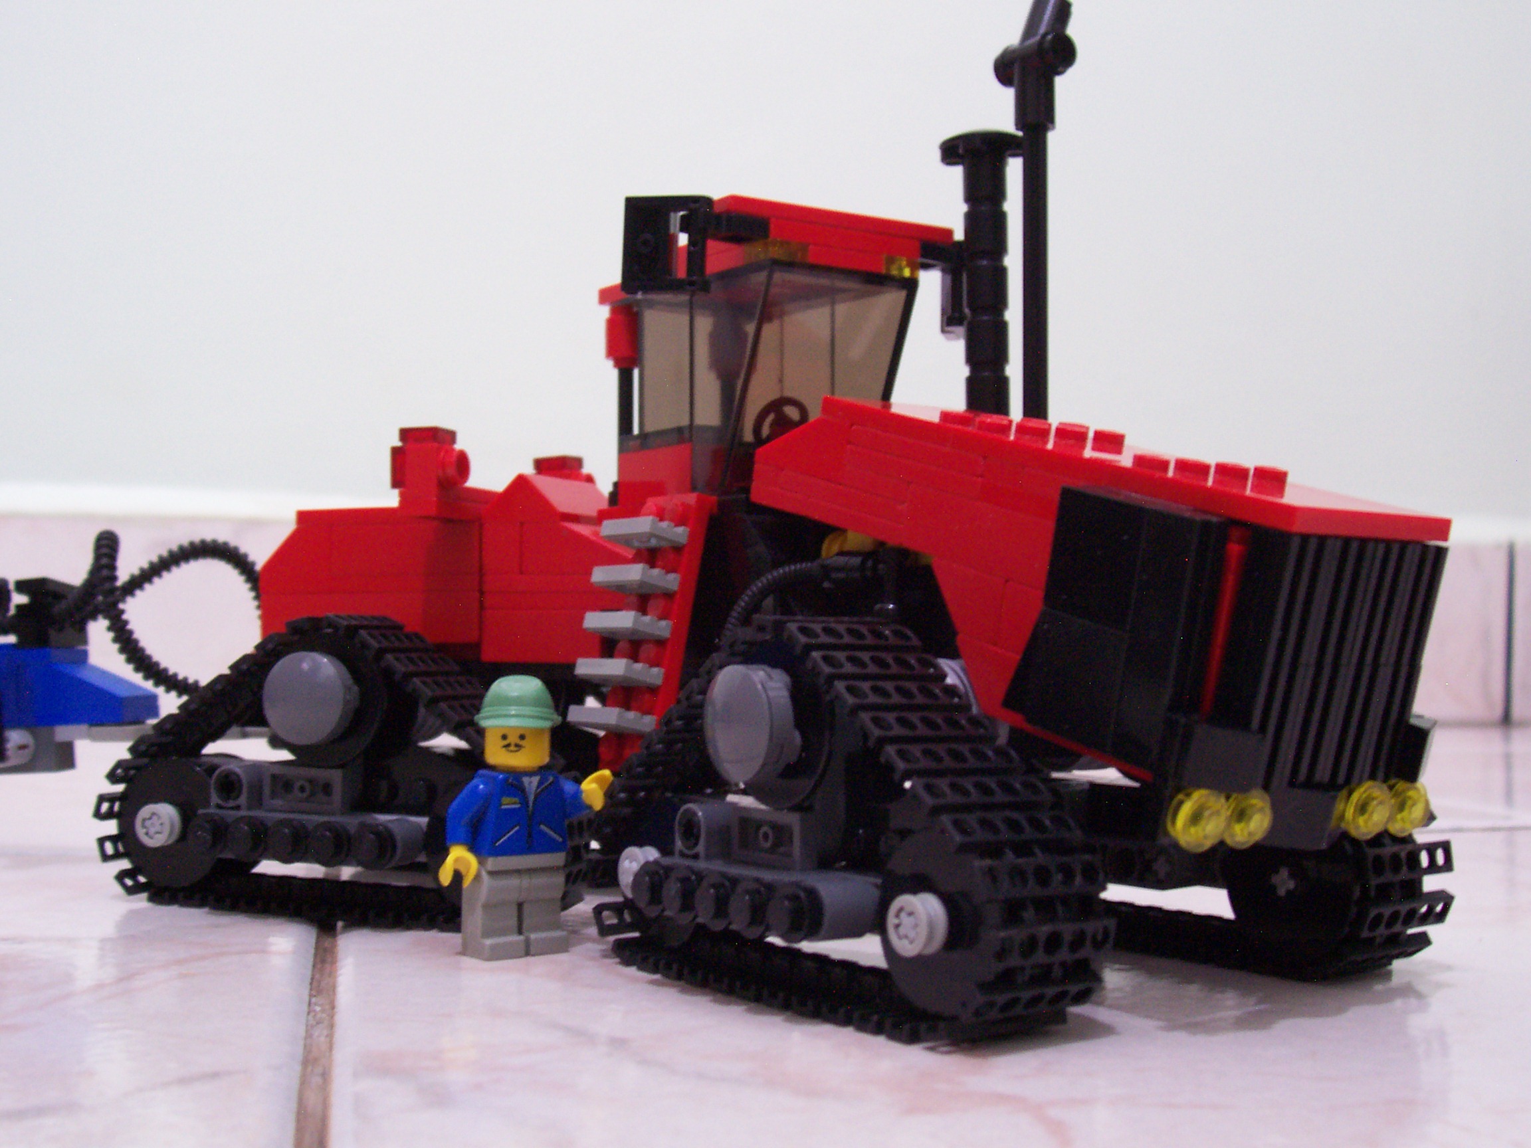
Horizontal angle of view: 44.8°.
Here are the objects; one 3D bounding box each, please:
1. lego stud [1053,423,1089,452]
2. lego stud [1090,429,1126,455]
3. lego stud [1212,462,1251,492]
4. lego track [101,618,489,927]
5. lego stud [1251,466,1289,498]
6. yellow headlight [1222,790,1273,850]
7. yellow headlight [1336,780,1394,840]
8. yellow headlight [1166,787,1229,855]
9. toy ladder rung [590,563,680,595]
[{"bbox_3d":[0.047,-0.022,0.284,0.005,0.002,0.005,3,11,-36],"label":"lego stud"},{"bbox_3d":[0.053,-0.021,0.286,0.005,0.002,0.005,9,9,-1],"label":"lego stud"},{"bbox_3d":[0.065,-0.015,0.258,0.005,0.002,0.005,3,11,-36],"label":"lego stud"},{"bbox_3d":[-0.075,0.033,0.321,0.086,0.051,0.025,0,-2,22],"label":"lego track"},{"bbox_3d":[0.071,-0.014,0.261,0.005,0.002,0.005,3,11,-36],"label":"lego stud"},{"bbox_3d":[0.060,0.030,0.232,0.008,0.008,0.005,3,11,-36],"label":"yellow headlight"},{"bbox_3d":[0.079,0.031,0.246,0.008,0.008,0.005,3,11,-36],"label":"yellow headlight"},{"bbox_3d":[0.052,0.029,0.223,0.008,0.008,0.005,0,15,-36],"label":"yellow headlight"},{"bbox_3d":[-0.022,0.001,0.314,0.008,0.003,0.016,15,-10,-34],"label":"toy ladder rung"}]

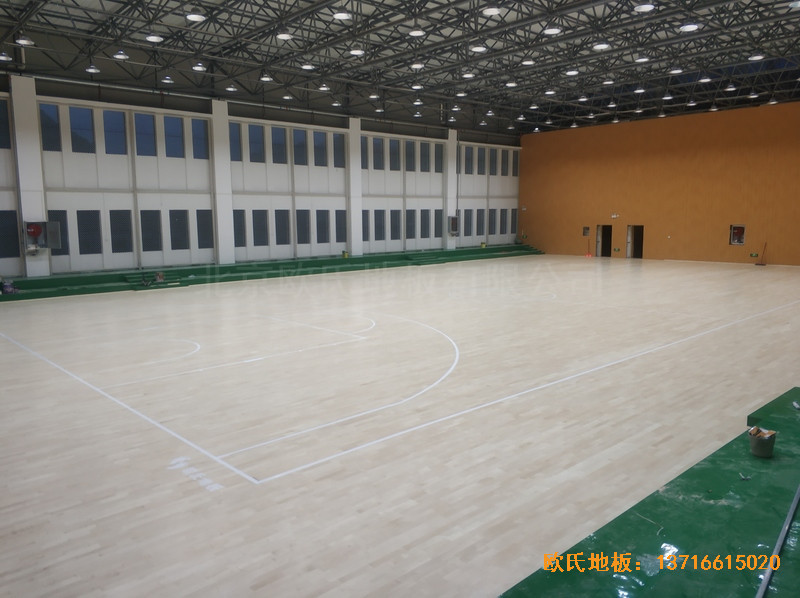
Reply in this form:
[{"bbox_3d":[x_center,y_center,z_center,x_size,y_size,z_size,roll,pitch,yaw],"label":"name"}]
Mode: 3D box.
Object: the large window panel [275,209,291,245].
[{"bbox_3d":[-5.846,-3.585,31.231,0.841,1.702,0.100,-8,10,-43],"label":"large window panel"}]

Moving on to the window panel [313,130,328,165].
[{"bbox_3d":[-4.067,-7.666,31.896,0.830,1.720,0.100,-8,10,-43],"label":"window panel"}]

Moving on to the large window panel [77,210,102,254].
[{"bbox_3d":[-12.155,-2.606,24.458,0.851,1.708,0.100,-8,10,-43],"label":"large window panel"}]

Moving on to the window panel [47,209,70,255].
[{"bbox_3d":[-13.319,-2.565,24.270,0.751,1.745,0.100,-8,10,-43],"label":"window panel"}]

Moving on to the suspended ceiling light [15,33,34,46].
[{"bbox_3d":[-10.380,-7.232,17.254,0.450,0.300,0.450,-8,10,-43],"label":"suspended ceiling light"}]

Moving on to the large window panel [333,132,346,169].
[{"bbox_3d":[-3.092,-7.555,31.831,0.710,1.690,0.100,-8,11,-43],"label":"large window panel"}]

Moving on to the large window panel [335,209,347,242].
[{"bbox_3d":[-3.148,-3.926,33.747,0.795,1.715,0.100,-8,10,-43],"label":"large window panel"}]

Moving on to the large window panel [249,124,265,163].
[{"bbox_3d":[-6.559,-7.088,28.589,0.770,1.660,0.100,-8,11,-43],"label":"large window panel"}]

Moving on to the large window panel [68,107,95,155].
[{"bbox_3d":[-12.485,-6.618,24.555,0.879,1.722,0.100,-8,10,-43],"label":"large window panel"}]

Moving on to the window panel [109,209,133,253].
[{"bbox_3d":[-11.279,-2.725,25.272,0.831,1.701,0.100,-8,10,-43],"label":"window panel"}]

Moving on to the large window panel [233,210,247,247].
[{"bbox_3d":[-7.510,-3.236,28.769,0.820,1.681,0.100,-8,10,-43],"label":"large window panel"}]

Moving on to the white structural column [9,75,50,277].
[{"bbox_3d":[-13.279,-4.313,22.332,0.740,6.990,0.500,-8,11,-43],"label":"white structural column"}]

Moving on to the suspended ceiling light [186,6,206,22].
[{"bbox_3d":[-5.107,-7.152,15.582,0.470,0.280,0.470,-8,10,-43],"label":"suspended ceiling light"}]

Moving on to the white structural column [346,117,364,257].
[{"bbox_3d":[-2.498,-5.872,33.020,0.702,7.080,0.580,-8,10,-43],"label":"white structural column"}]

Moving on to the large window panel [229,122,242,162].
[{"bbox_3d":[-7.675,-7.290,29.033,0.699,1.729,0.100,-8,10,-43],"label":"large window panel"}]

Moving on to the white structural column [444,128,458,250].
[{"bbox_3d":[3.017,-6.719,38.525,0.760,7.240,0.620,-8,10,-43],"label":"white structural column"}]

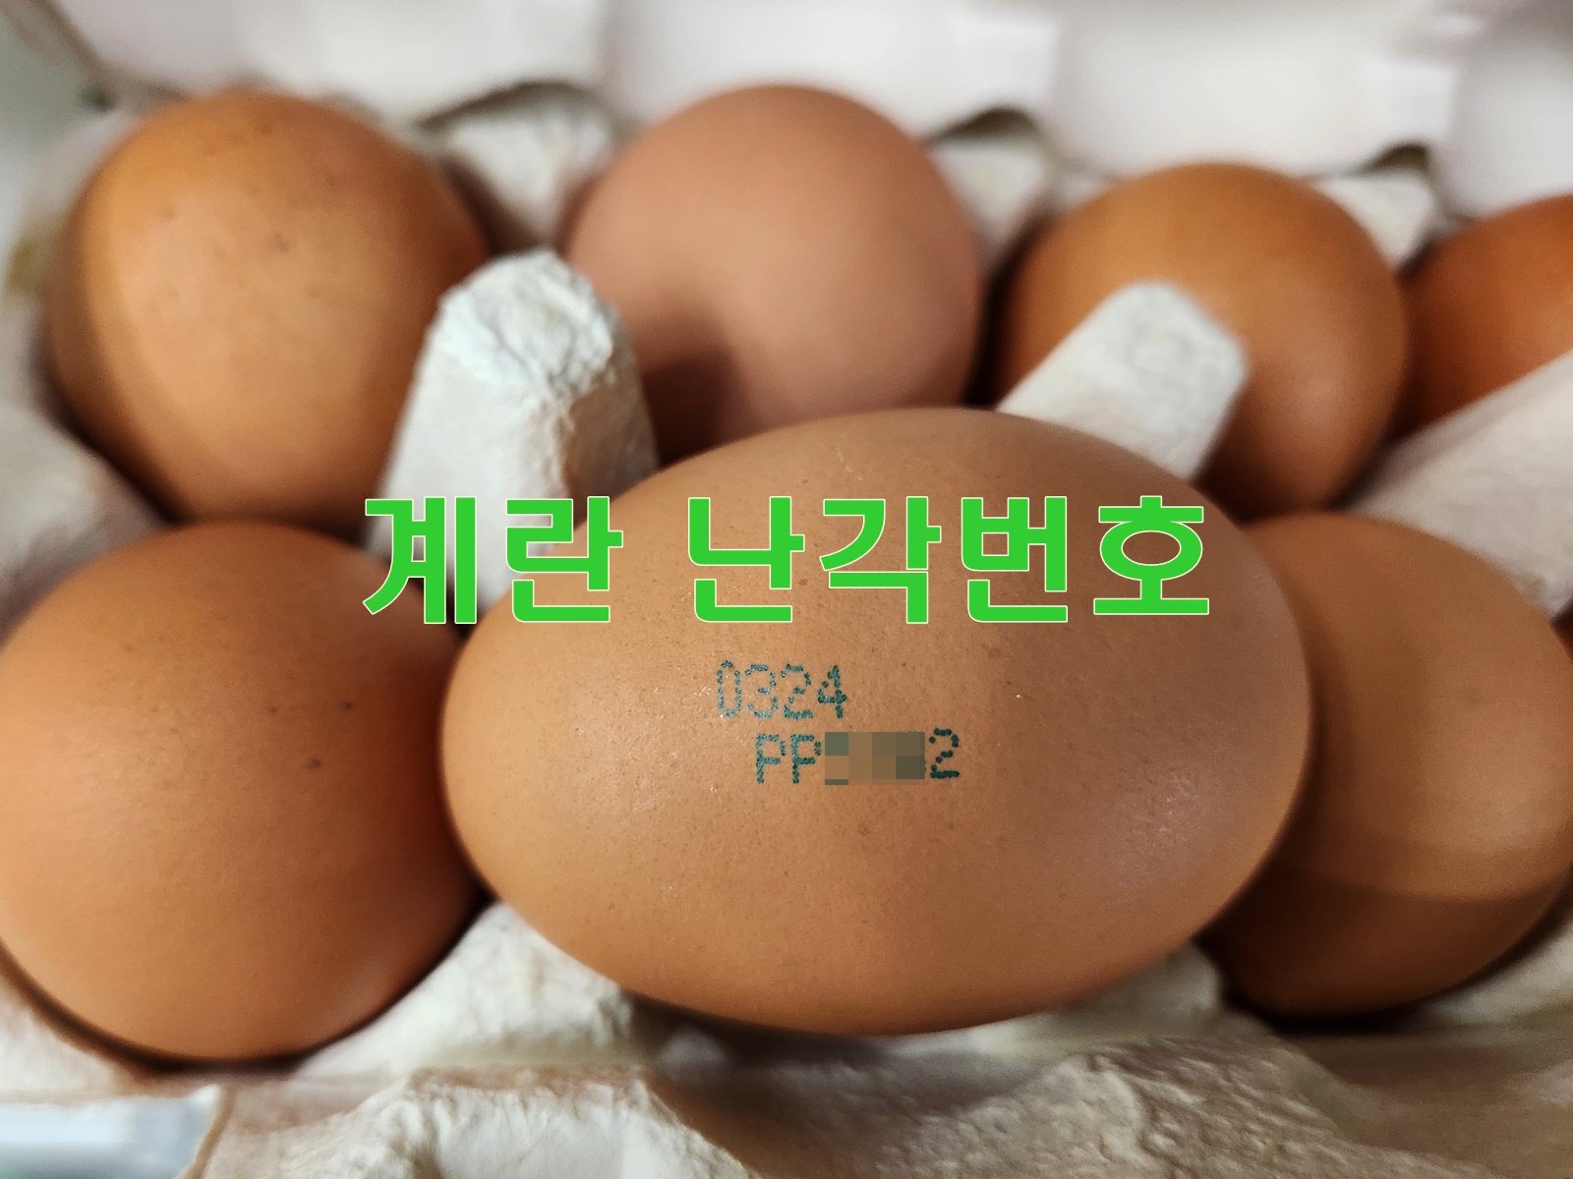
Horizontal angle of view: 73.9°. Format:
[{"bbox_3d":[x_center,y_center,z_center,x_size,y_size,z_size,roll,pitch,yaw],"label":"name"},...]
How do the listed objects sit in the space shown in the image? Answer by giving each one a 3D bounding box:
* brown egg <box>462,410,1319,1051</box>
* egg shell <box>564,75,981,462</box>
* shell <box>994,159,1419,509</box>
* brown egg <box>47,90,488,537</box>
[{"bbox_3d":[0.006,0.009,0.077,0.061,0.044,0.044,-5,62,1],"label":"brown egg"},{"bbox_3d":[-0.002,-0.026,0.115,0.044,0.057,0.044,0,63,-5],"label":"egg shell"},{"bbox_3d":[0.045,-0.023,0.125,0.044,0.057,0.044,1,66,-3],"label":"shell"},{"bbox_3d":[-0.051,-0.024,0.113,0.044,0.057,0.044,5,64,-11],"label":"brown egg"}]

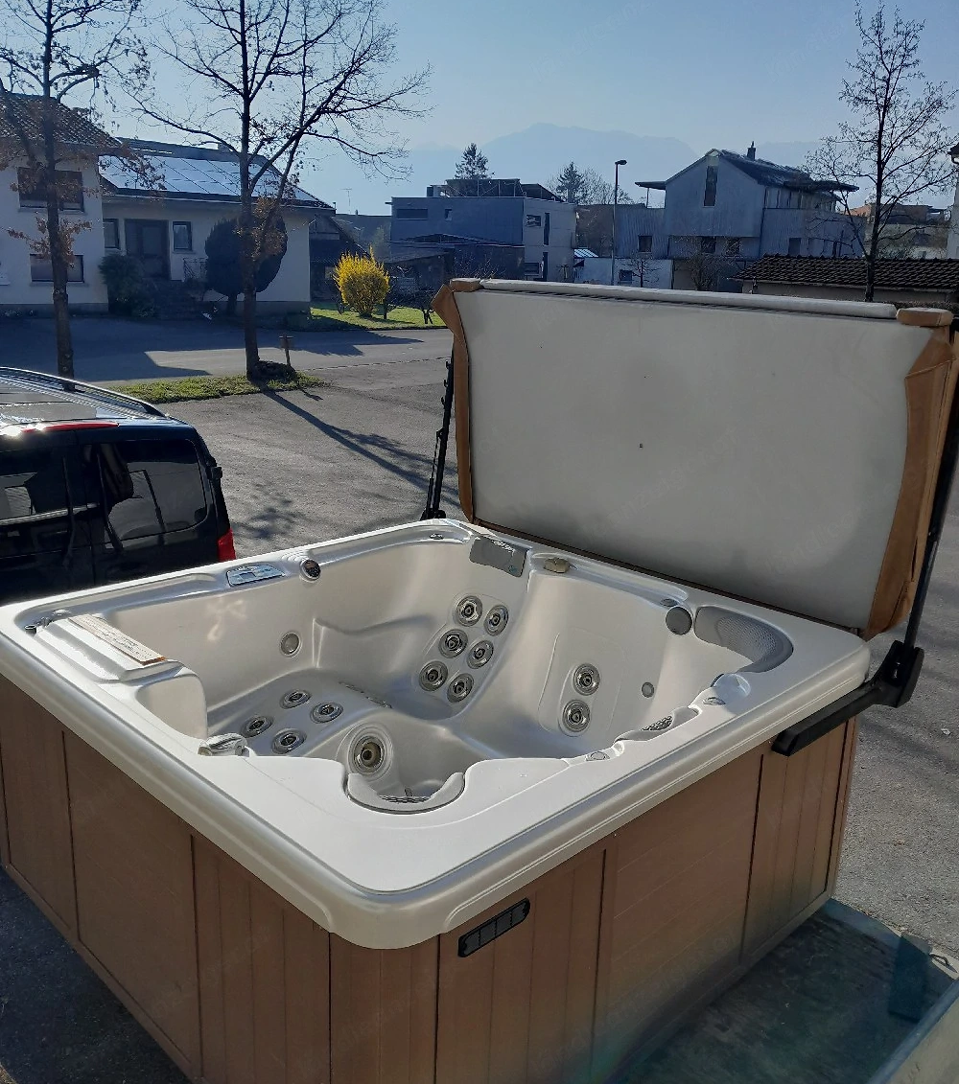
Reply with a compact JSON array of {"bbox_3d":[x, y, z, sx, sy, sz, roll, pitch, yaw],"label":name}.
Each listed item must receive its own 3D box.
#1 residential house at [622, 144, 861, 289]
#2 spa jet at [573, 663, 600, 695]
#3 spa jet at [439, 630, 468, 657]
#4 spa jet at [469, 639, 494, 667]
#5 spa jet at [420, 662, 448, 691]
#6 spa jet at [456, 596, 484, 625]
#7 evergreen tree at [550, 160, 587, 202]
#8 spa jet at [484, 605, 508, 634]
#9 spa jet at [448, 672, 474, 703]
[{"bbox_3d":[20.207,-24.744,74.000,11.500,10.600,13.500,15,20,41],"label":"residential house"},{"bbox_3d":[0.406,0.525,3.655,0.130,0.130,0.040,15,2,41],"label":"spa jet"},{"bbox_3d":[-0.109,0.416,3.925,0.130,0.130,0.040,13,-22,36],"label":"spa jet"},{"bbox_3d":[0.002,0.447,3.820,0.130,0.130,0.040,21,-20,50],"label":"spa jet"},{"bbox_3d":[-0.187,0.544,3.890,0.130,0.130,0.040,14,-26,37],"label":"spa jet"},{"bbox_3d":[-0.042,0.286,3.958,0.130,0.130,0.040,14,-11,37],"label":"spa jet"},{"bbox_3d":[8.661,-30.284,92.000,4.600,12.600,4.600,2,15,0],"label":"evergreen tree"},{"bbox_3d":[0.067,0.313,3.854,0.040,0.130,0.130,25,-4,-41],"label":"spa jet"},{"bbox_3d":[-0.075,0.577,3.784,0.130,0.130,0.040,21,-19,51],"label":"spa jet"}]

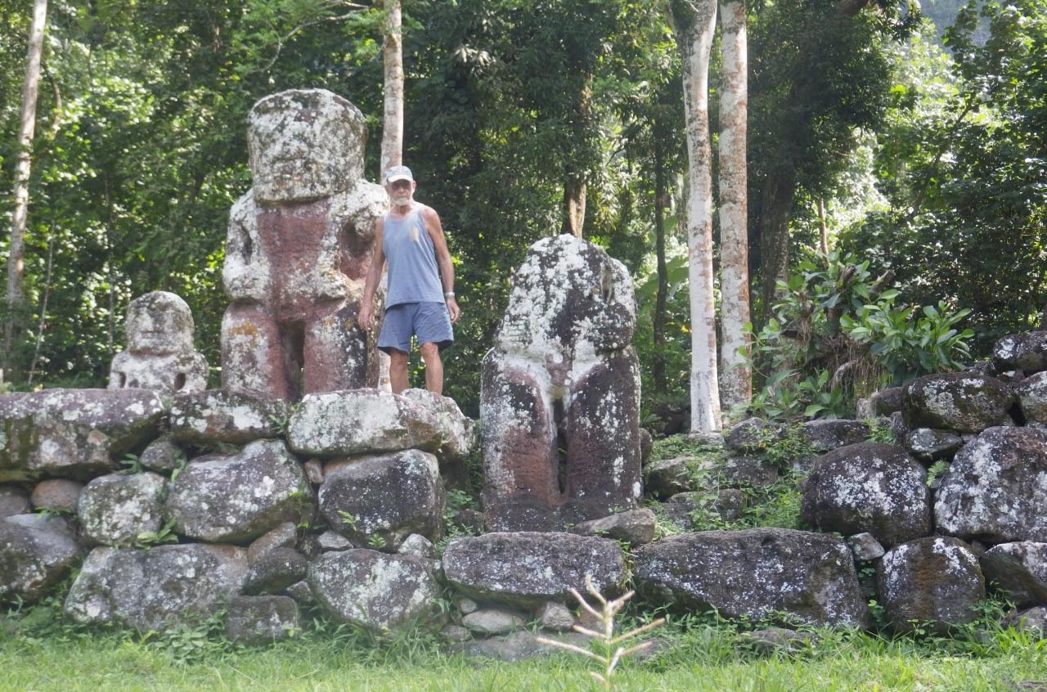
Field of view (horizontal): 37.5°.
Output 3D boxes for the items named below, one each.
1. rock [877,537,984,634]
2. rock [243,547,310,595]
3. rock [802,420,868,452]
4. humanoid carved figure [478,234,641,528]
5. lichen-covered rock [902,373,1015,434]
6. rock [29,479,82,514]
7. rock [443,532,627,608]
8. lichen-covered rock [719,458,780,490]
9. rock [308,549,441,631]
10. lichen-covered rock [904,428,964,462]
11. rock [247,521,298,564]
[{"bbox_3d":[2.654,1.575,10.050,0.692,0.665,0.600,0,-1,0],"label":"rock"},{"bbox_3d":[-1.564,1.424,9.750,0.400,0.300,0.360,0,-1,0],"label":"rock"},{"bbox_3d":[2.250,0.653,11.150,0.480,0.270,0.380,0,-1,0],"label":"rock"},{"bbox_3d":[0.256,0.261,10.600,1.101,2.047,0.750,0,-1,0],"label":"humanoid carved figure"},{"bbox_3d":[2.847,0.372,10.100,0.720,0.400,0.550,0,-1,0],"label":"lichen-covered rock"},{"bbox_3d":[-3.101,0.997,10.250,0.359,0.248,0.320,0,-3,0],"label":"rock"},{"bbox_3d":[0.077,1.443,9.950,1.203,0.491,0.620,0,-3,0],"label":"rock"},{"bbox_3d":[1.606,0.909,10.950,0.430,0.250,0.360,0,-1,0],"label":"lichen-covered rock"},{"bbox_3d":[-0.963,1.586,9.950,0.855,0.543,0.620,0,-3,0],"label":"rock"},{"bbox_3d":[2.739,0.664,10.300,0.403,0.228,0.280,0,-1,0],"label":"lichen-covered rock"},{"bbox_3d":[-1.596,1.252,9.820,0.330,0.270,0.320,0,-1,0],"label":"rock"}]

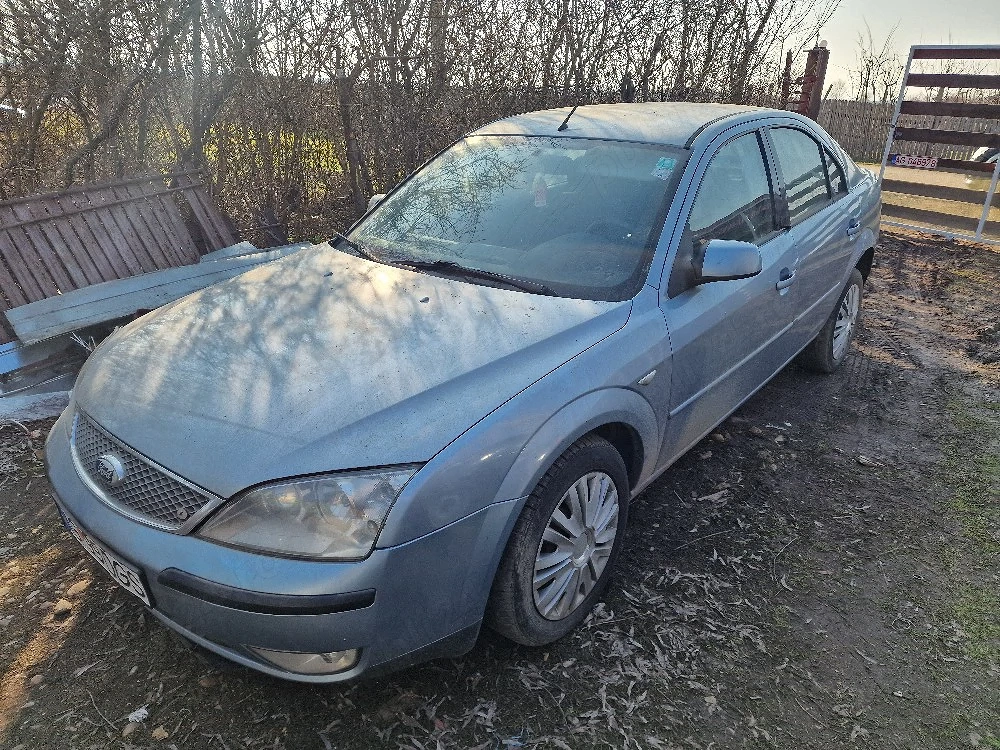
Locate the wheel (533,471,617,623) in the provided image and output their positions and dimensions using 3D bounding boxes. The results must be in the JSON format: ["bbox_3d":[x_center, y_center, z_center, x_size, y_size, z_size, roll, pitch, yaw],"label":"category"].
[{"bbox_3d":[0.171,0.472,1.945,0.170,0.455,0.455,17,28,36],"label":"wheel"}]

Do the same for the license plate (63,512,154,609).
[{"bbox_3d":[-1.037,0.445,1.713,0.520,0.110,0.025,18,28,37],"label":"license plate"}]

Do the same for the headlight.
[{"bbox_3d":[-0.421,0.278,1.508,0.490,0.195,0.220,6,23,14],"label":"headlight"}]

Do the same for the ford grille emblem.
[{"bbox_3d":[-0.993,0.237,1.683,0.145,0.060,0.025,18,13,37],"label":"ford grille emblem"}]

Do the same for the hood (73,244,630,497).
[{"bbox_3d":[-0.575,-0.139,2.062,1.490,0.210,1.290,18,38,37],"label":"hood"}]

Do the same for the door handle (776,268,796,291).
[{"bbox_3d":[1.167,-0.392,2.696,0.055,0.050,0.215,18,28,37],"label":"door handle"}]

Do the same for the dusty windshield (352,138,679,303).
[{"bbox_3d":[-0.006,-0.659,2.574,1.460,0.170,0.910,18,58,37],"label":"dusty windshield"}]

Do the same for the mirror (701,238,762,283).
[{"bbox_3d":[0.759,-0.371,2.179,0.205,0.145,0.125,18,28,37],"label":"mirror"}]

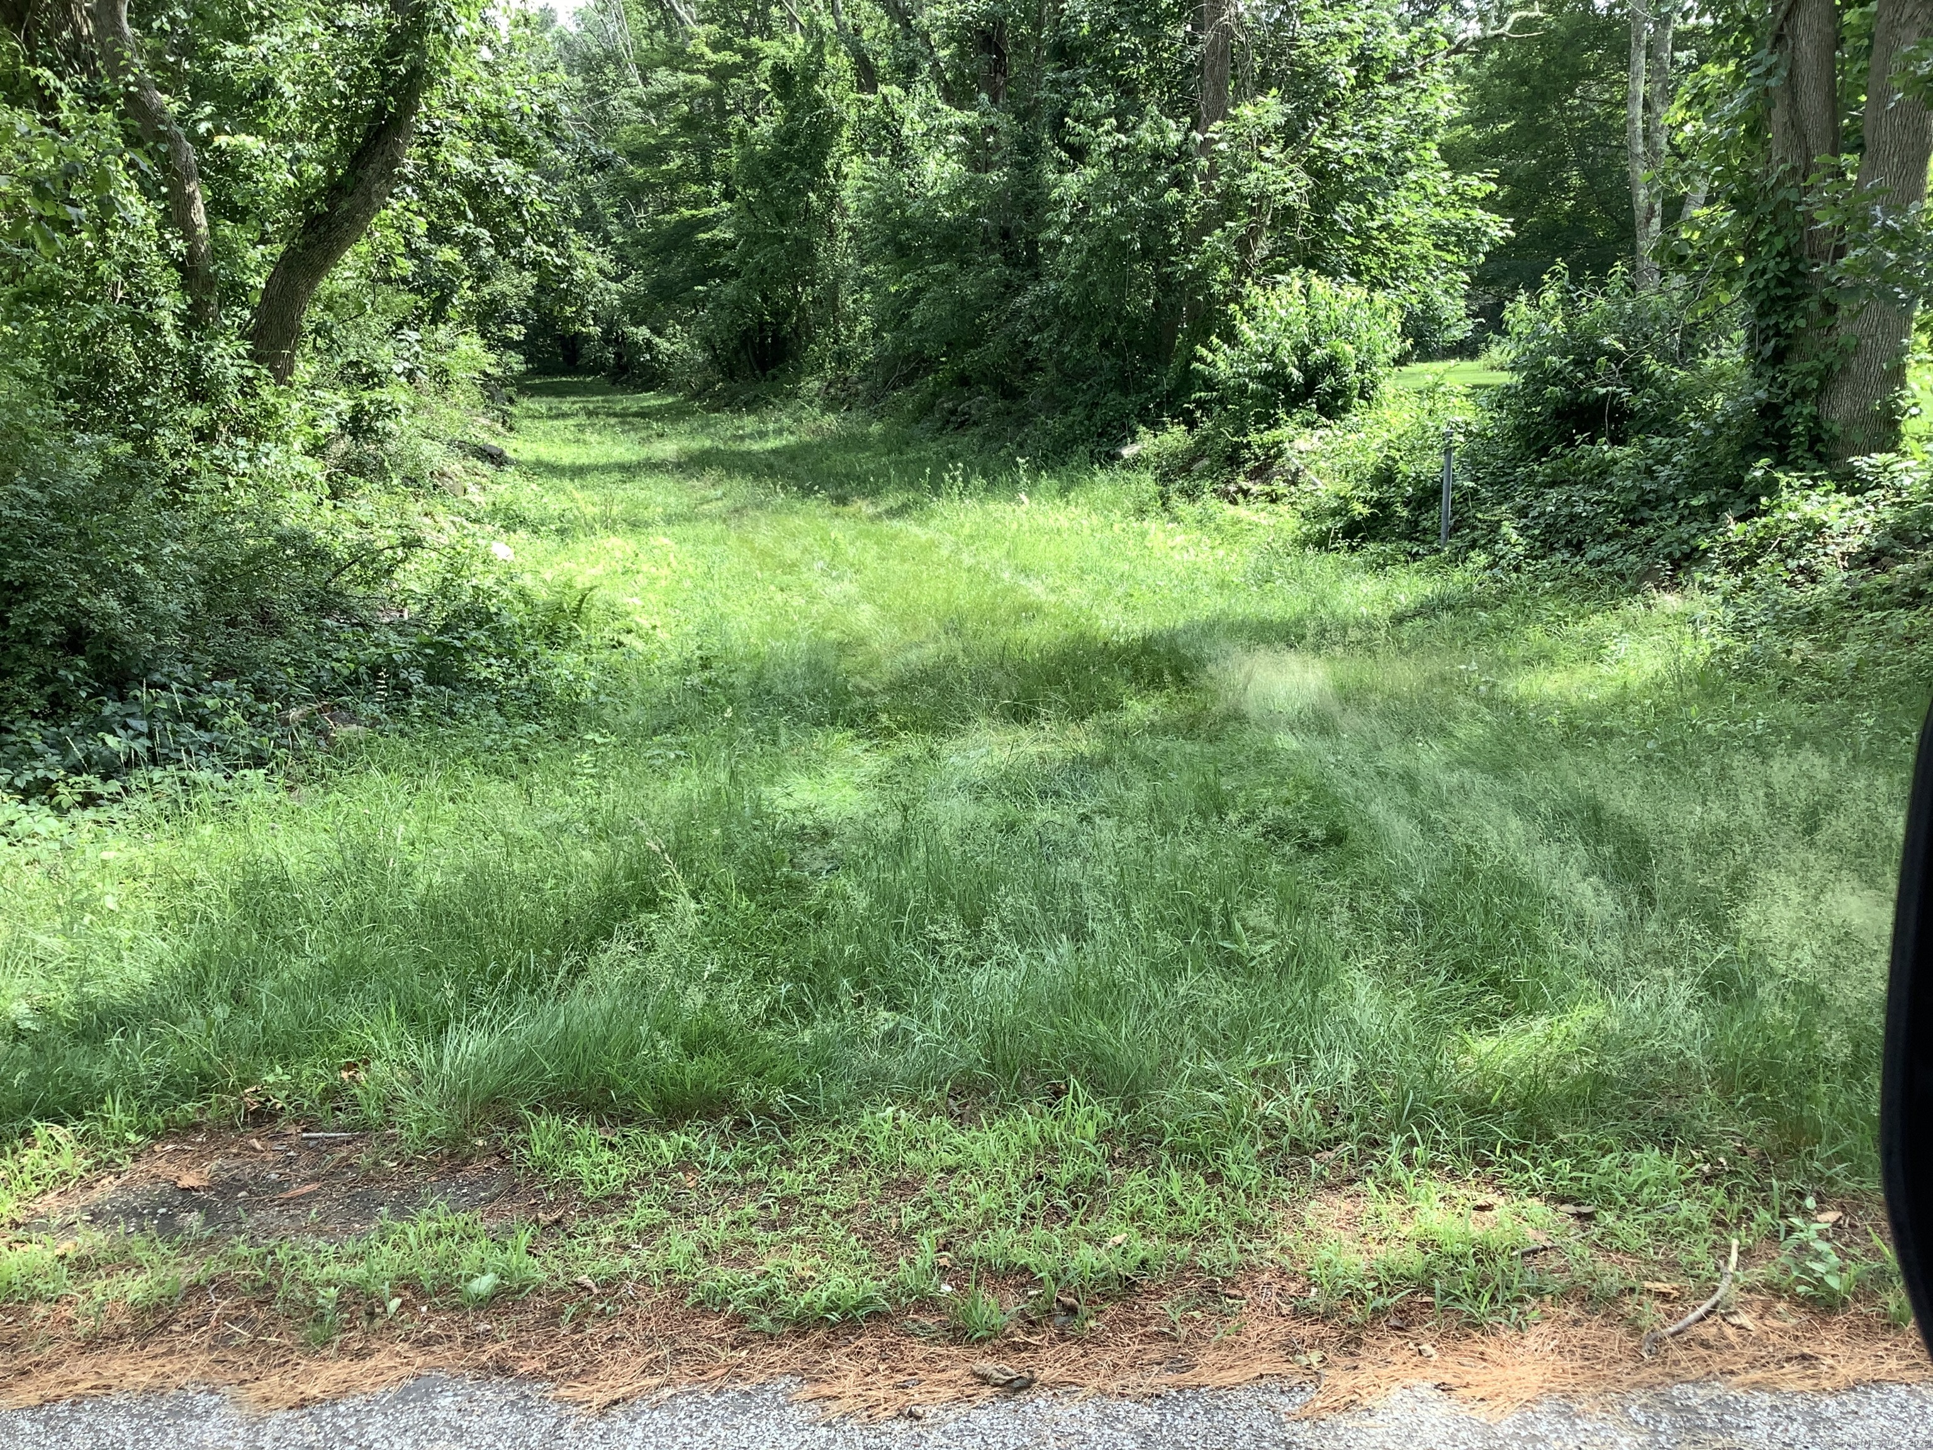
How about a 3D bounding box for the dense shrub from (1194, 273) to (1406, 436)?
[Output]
[{"bbox_3d":[3.332,-3.643,17.323,2.100,1.730,1.900,0,13,0],"label":"dense shrub"}]

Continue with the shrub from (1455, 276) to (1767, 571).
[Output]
[{"bbox_3d":[4.681,-2.263,12.611,2.200,1.970,1.900,0,13,0],"label":"shrub"}]

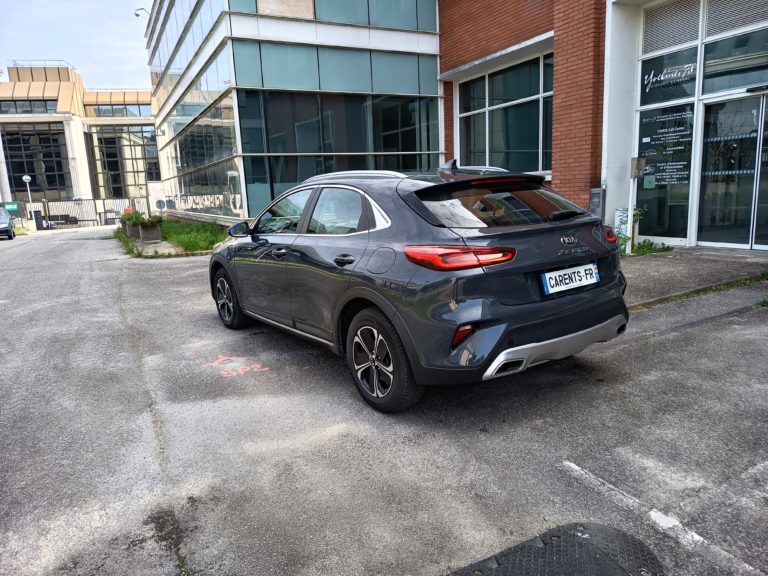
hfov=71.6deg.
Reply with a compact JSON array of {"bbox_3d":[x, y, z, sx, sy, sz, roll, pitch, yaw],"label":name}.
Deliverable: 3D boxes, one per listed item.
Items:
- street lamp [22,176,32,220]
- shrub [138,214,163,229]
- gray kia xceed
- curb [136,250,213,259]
[{"bbox_3d":[-17.995,-4.367,27.200,0.460,2.900,0.460,-3,11,0],"label":"street lamp"},{"bbox_3d":[-7.053,-2.009,16.084,0.660,0.410,0.600,-4,11,-5],"label":"shrub"},{"bbox_3d":[-0.161,-0.277,4.719,1.830,1.485,4.395,-10,13,-34],"label":"gray kia xceed"},{"bbox_3d":[-4.790,-0.812,12.501,1.850,0.110,0.170,-4,11,-5],"label":"curb"}]

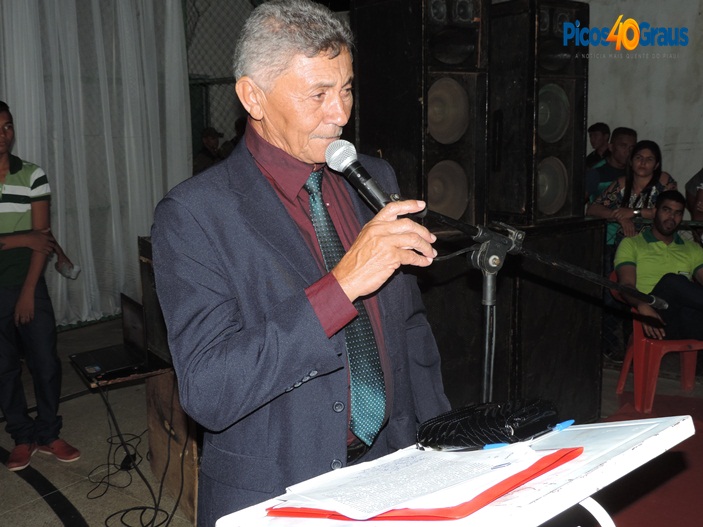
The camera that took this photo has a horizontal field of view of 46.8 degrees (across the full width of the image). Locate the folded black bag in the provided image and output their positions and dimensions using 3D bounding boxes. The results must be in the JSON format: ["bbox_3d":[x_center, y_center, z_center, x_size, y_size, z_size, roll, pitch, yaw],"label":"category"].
[{"bbox_3d":[0.214,0.244,1.257,0.125,0.050,0.195,-8,-6,-44],"label":"folded black bag"}]

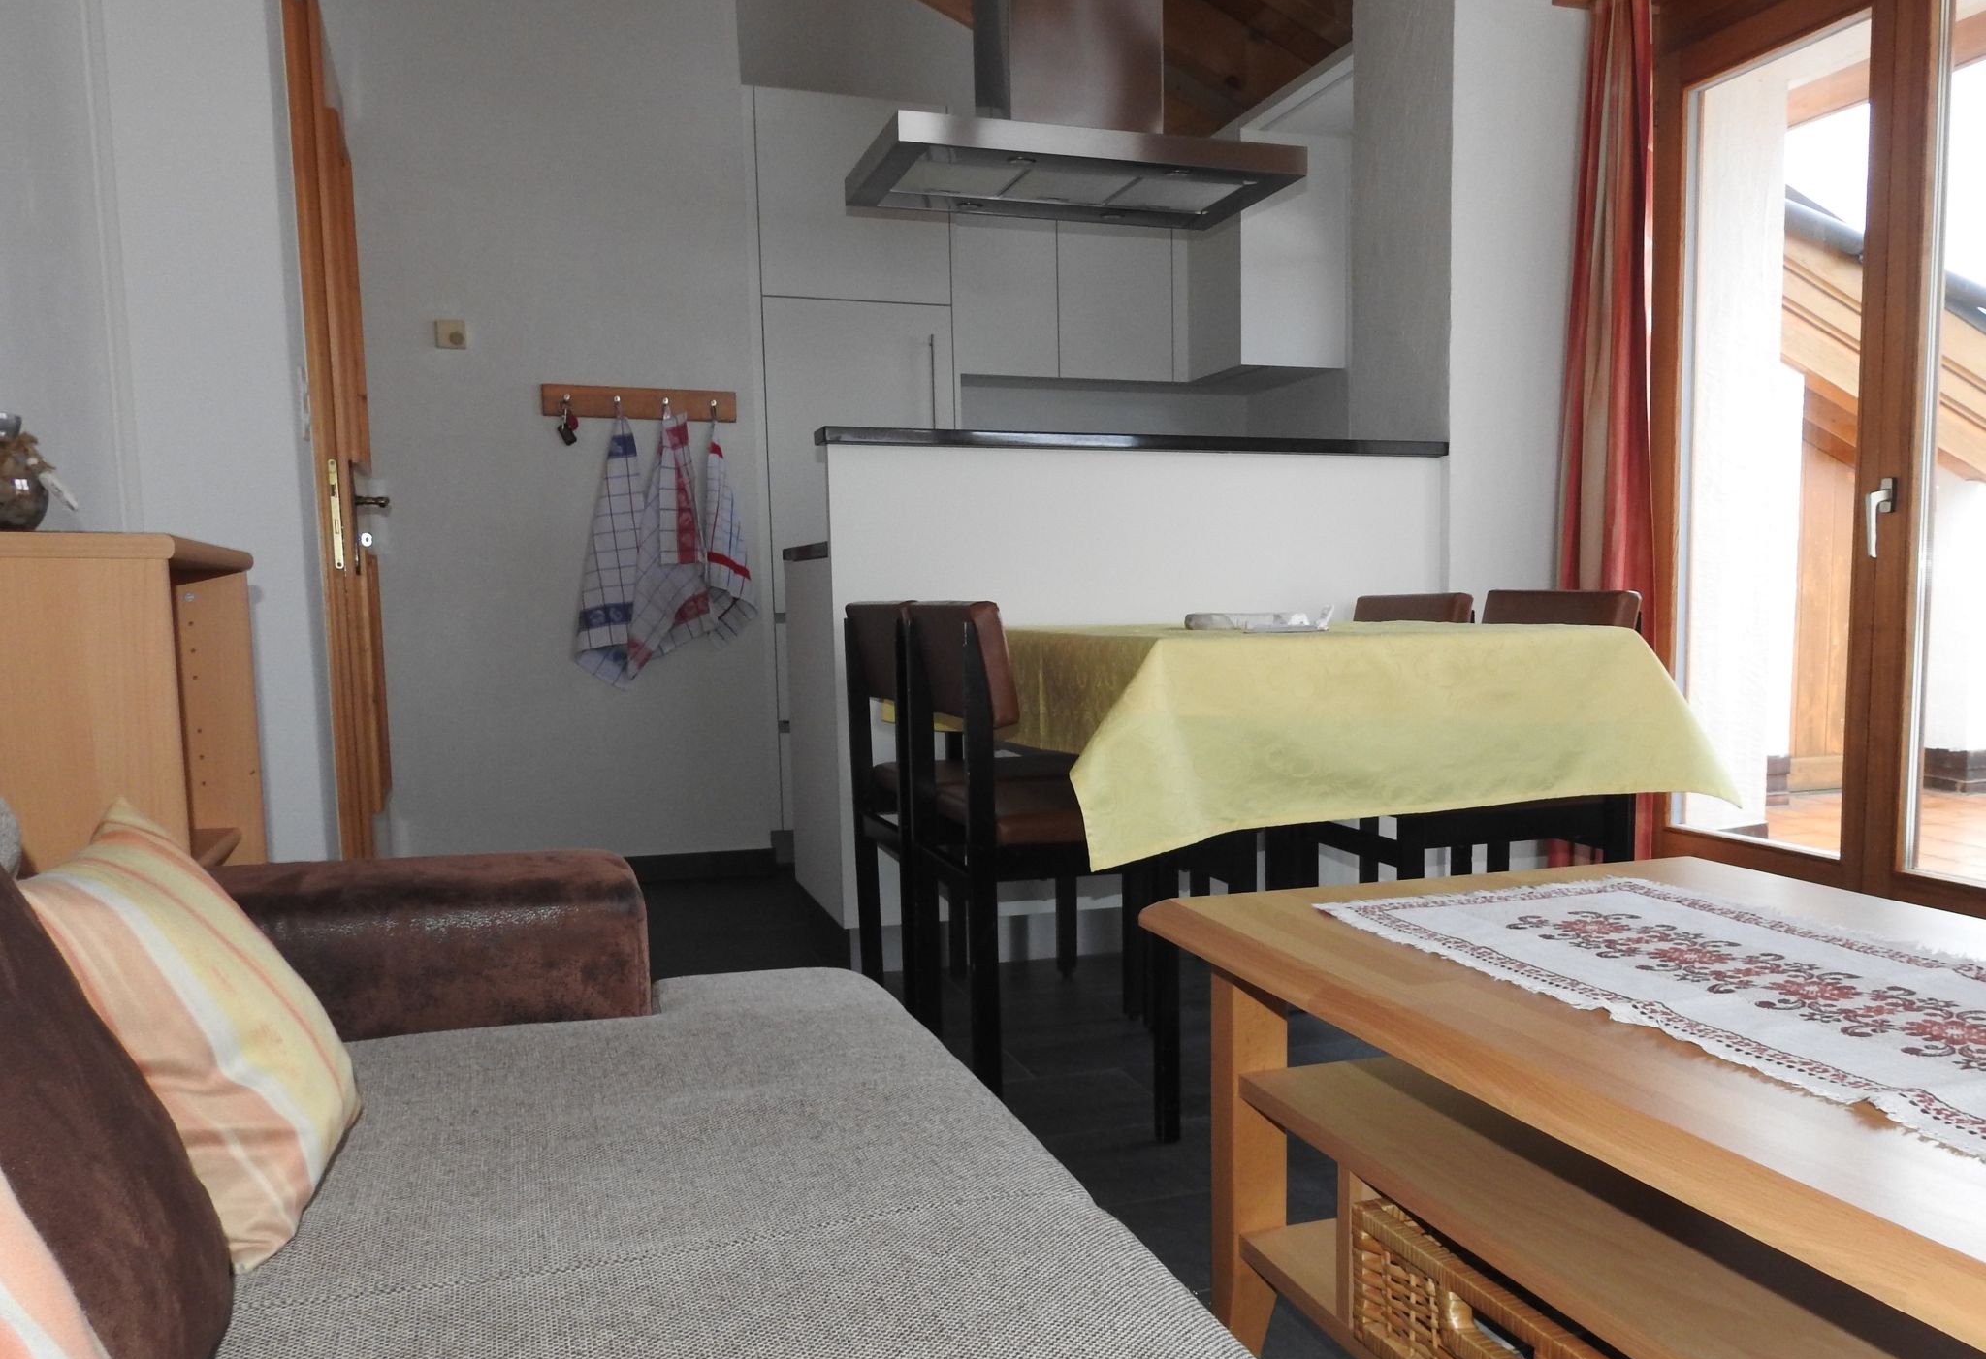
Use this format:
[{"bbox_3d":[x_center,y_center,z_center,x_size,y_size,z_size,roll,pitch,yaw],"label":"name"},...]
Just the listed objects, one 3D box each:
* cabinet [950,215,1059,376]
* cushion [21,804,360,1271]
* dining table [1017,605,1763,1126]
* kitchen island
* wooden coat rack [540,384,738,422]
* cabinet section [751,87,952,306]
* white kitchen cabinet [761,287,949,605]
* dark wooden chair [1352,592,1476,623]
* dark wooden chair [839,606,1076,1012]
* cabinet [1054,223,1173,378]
[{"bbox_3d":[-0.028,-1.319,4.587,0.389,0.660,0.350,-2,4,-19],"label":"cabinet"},{"bbox_3d":[-0.632,0.255,1.034,0.130,0.350,0.340,-36,9,-7],"label":"cushion"},{"bbox_3d":[0.479,0.274,2.589,0.893,0.751,1.085,-2,4,-19],"label":"dining table"},{"bbox_3d":[0.297,0.014,3.400,1.520,1.167,0.580,-2,4,-19],"label":"kitchen island"},{"bbox_3d":[-0.968,-0.762,3.794,0.523,0.082,0.045,-2,4,-19],"label":"wooden coat rack"},{"bbox_3d":[-0.488,-1.412,4.259,0.572,0.581,0.560,-2,5,-19],"label":"cabinet section"},{"bbox_3d":[-0.475,-0.677,4.333,0.565,0.898,0.580,-2,4,-19],"label":"white kitchen cabinet"},{"bbox_3d":[0.733,0.220,2.945,0.484,0.802,0.417,-2,4,-19],"label":"dark wooden chair"},{"bbox_3d":[-0.011,0.253,2.669,0.501,0.802,0.417,-2,4,-19],"label":"dark wooden chair"},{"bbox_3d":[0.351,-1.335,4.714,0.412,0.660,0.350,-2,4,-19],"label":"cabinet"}]

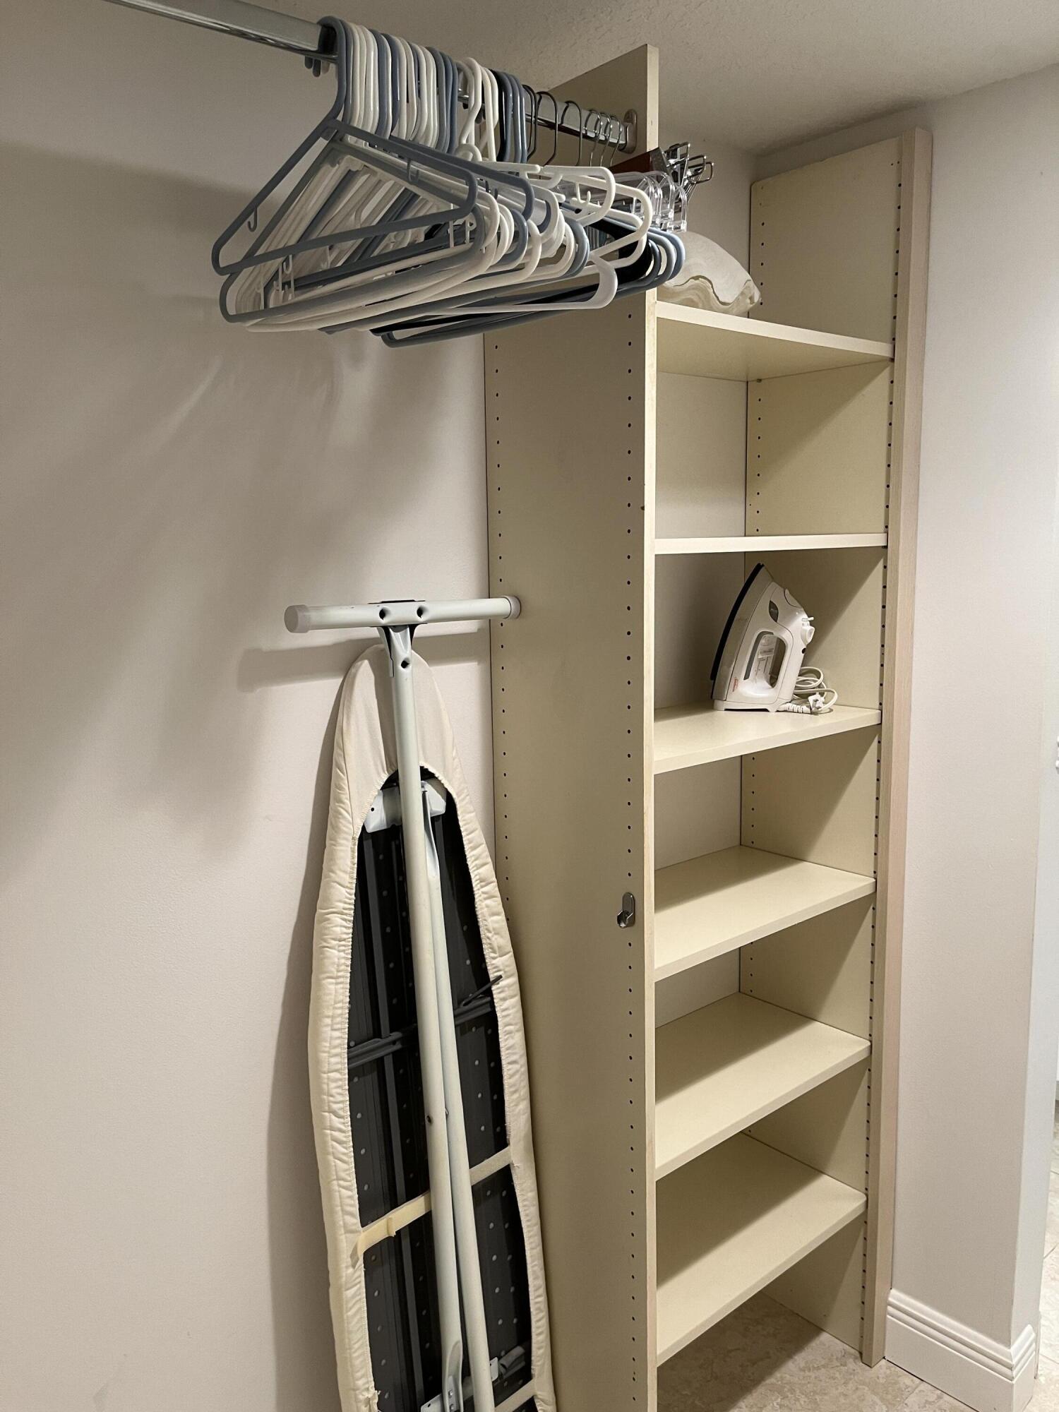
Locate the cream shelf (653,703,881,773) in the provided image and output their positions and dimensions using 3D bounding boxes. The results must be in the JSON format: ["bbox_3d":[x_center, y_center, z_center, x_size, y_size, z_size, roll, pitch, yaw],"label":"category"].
[{"bbox_3d":[0.271,0.035,1.670,0.566,0.019,0.287,-9,12,-39],"label":"cream shelf"}]

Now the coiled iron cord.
[{"bbox_3d":[0.460,-0.029,1.778,0.095,0.066,0.090,-9,12,-41],"label":"coiled iron cord"}]

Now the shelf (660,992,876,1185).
[{"bbox_3d":[0.283,0.609,1.760,0.566,0.019,0.289,-9,12,-39],"label":"shelf"}]

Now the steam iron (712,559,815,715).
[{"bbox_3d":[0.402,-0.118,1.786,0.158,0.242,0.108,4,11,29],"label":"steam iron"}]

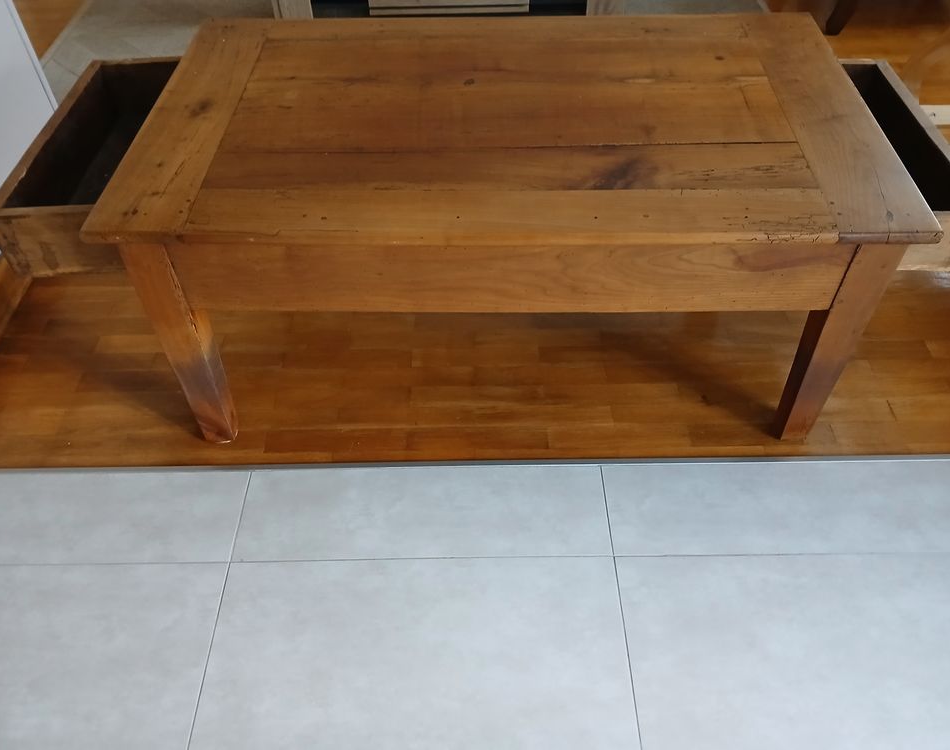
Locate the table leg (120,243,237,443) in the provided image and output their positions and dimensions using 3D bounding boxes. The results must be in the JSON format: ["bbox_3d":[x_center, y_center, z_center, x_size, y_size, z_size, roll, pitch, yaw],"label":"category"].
[{"bbox_3d":[-0.444,-0.059,1.182,0.065,0.453,0.061,0,49,1],"label":"table leg"}]

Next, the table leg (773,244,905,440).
[{"bbox_3d":[0.535,-0.055,1.157,0.065,0.453,0.061,0,49,1],"label":"table leg"}]

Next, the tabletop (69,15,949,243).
[{"bbox_3d":[0.046,-0.406,1.158,1.091,0.021,0.620,0,49,1],"label":"tabletop"}]

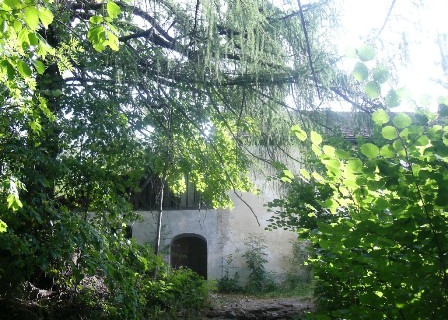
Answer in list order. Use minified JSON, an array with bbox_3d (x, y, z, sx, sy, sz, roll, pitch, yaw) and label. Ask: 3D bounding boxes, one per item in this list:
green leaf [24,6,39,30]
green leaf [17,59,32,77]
[{"bbox_3d":[-0.861,-0.633,2.200,0.063,0.107,0.030,2,-8,-15],"label":"green leaf"},{"bbox_3d":[-0.891,-0.412,2.200,0.050,0.088,0.025,-33,-6,-9],"label":"green leaf"}]

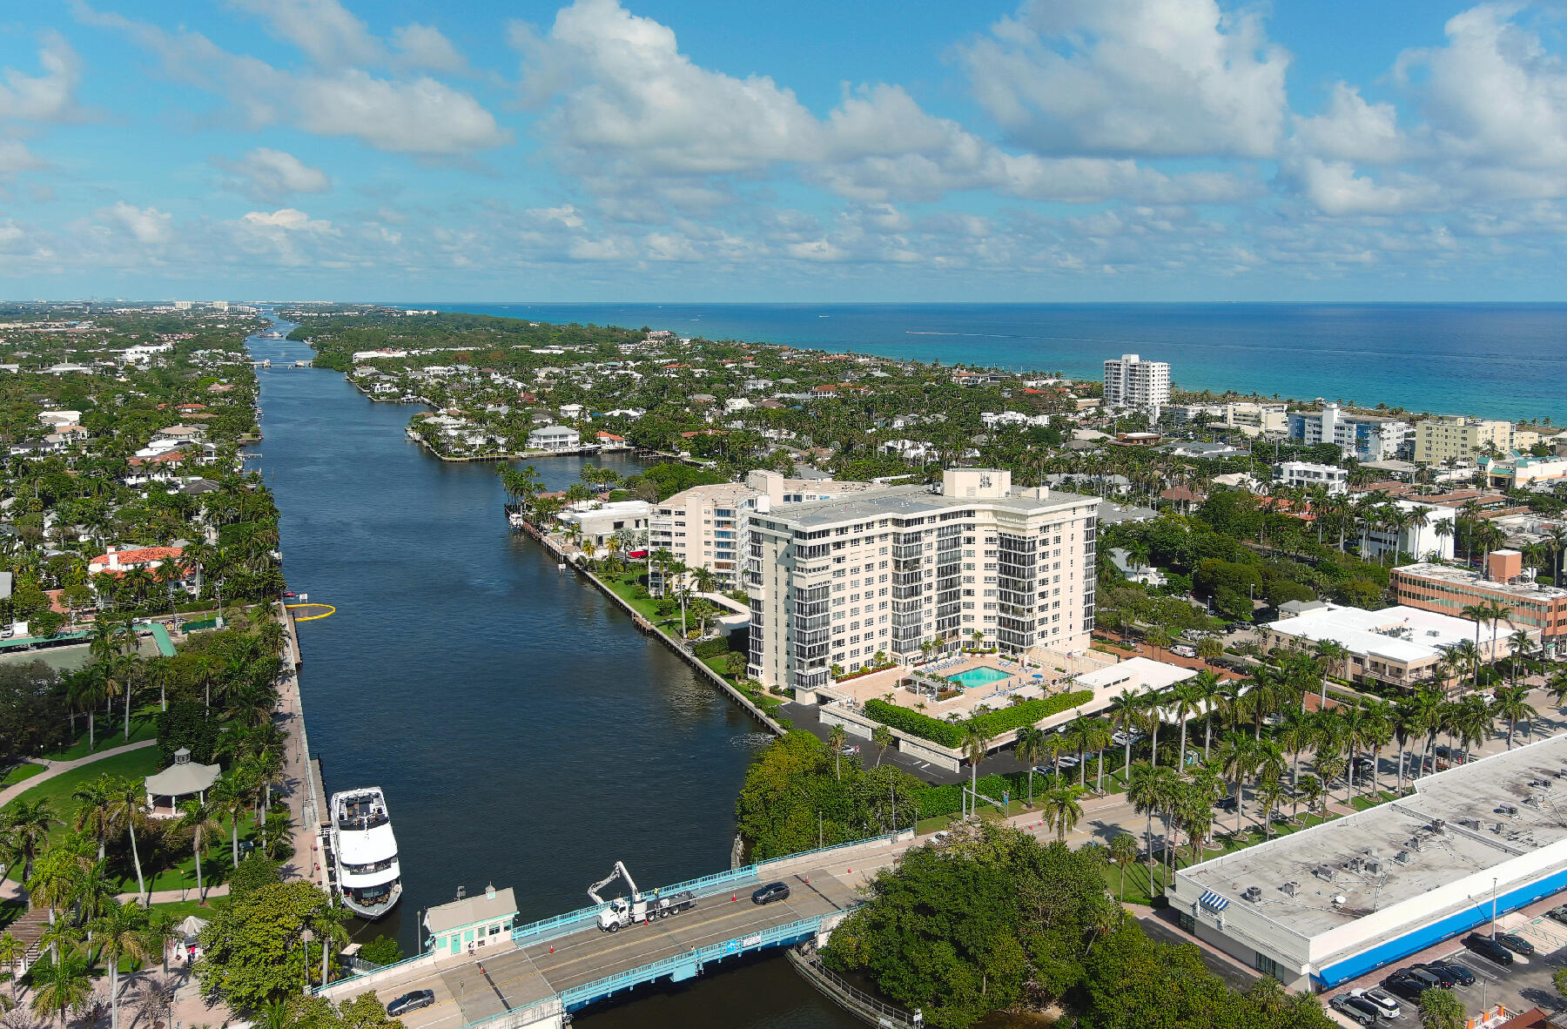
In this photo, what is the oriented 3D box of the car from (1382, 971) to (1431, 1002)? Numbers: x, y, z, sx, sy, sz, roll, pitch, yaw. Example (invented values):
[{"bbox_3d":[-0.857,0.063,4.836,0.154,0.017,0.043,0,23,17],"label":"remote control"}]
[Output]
[{"bbox_3d":[68.909,52.106,139.930,1.950,1.750,4.850,-6,11,-29],"label":"car"}]

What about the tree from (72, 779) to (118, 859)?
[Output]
[{"bbox_3d":[-90.004,41.194,166.582,6.600,14.200,6.600,-6,11,-30],"label":"tree"}]

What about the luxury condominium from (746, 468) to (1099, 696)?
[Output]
[{"bbox_3d":[28.530,11.260,260.930,72.660,39.000,44.290,-6,11,-30],"label":"luxury condominium"}]

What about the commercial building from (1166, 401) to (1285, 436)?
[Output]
[{"bbox_3d":[262.552,-57.211,748.414,28.000,15.000,67.000,-4,11,-22],"label":"commercial building"}]

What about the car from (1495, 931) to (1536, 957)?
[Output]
[{"bbox_3d":[85.100,49.920,147.460,1.820,1.430,4.600,-6,11,-30],"label":"car"}]

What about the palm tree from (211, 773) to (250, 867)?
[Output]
[{"bbox_3d":[-73.284,41.095,168.036,5.800,13.900,5.800,-6,11,-30],"label":"palm tree"}]

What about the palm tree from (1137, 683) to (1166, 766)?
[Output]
[{"bbox_3d":[59.980,34.110,203.250,5.200,13.700,5.200,3,10,17],"label":"palm tree"}]

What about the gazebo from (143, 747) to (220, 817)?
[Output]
[{"bbox_3d":[-89.690,39.020,189.200,10.500,8.700,10.500,-6,12,-31],"label":"gazebo"}]

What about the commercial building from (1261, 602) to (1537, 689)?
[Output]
[{"bbox_3d":[126.610,26.500,263.120,45.310,8.200,35.200,-6,12,-32],"label":"commercial building"}]

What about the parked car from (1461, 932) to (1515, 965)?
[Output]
[{"bbox_3d":[81.290,50.070,145.700,1.920,1.720,4.900,-6,11,-30],"label":"parked car"}]

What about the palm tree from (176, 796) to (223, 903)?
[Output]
[{"bbox_3d":[-72.720,42.050,156.900,6.000,13.800,6.000,-5,11,-26],"label":"palm tree"}]

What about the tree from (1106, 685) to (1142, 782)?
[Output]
[{"bbox_3d":[54.160,34.440,197.440,5.900,15.030,5.900,3,10,16],"label":"tree"}]

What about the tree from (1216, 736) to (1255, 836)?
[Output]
[{"bbox_3d":[64.260,38.200,176.620,5.400,14.600,5.400,-6,11,-30],"label":"tree"}]

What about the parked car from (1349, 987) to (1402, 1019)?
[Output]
[{"bbox_3d":[63.230,51.950,134.870,1.980,1.780,4.800,-6,11,-30],"label":"parked car"}]

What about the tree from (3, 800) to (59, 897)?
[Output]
[{"bbox_3d":[-94.406,42.589,158.491,7.300,14.200,7.300,-6,11,-30],"label":"tree"}]

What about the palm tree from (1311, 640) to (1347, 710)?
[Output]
[{"bbox_3d":[99.028,30.054,230.012,6.900,14.600,6.900,-6,11,-30],"label":"palm tree"}]

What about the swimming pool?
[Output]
[{"bbox_3d":[37.500,31.510,241.170,12.200,1.400,7.800,-9,13,-42],"label":"swimming pool"}]

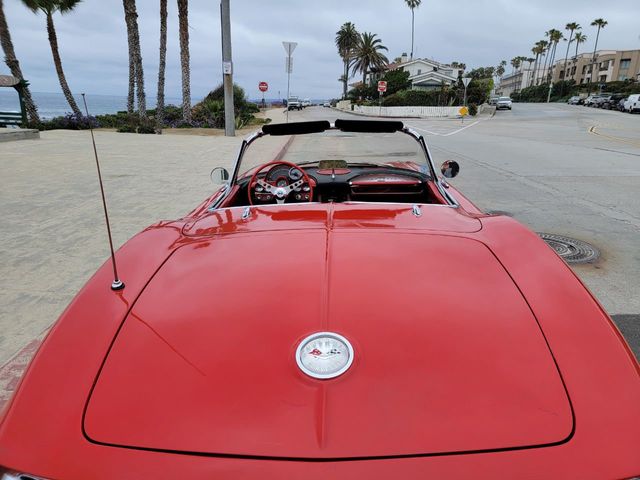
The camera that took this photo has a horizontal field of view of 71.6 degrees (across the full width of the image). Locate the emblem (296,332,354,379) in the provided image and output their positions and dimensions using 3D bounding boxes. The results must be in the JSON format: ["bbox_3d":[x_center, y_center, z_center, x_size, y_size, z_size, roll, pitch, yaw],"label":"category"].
[{"bbox_3d":[0.011,0.242,0.930,0.121,0.022,0.121,2,40,0],"label":"emblem"}]

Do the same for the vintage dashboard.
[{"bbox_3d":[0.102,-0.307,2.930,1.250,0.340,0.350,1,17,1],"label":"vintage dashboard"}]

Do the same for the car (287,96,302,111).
[{"bbox_3d":[-3.706,-19.879,65.000,1.900,1.880,4.800,1,17,4],"label":"car"}]

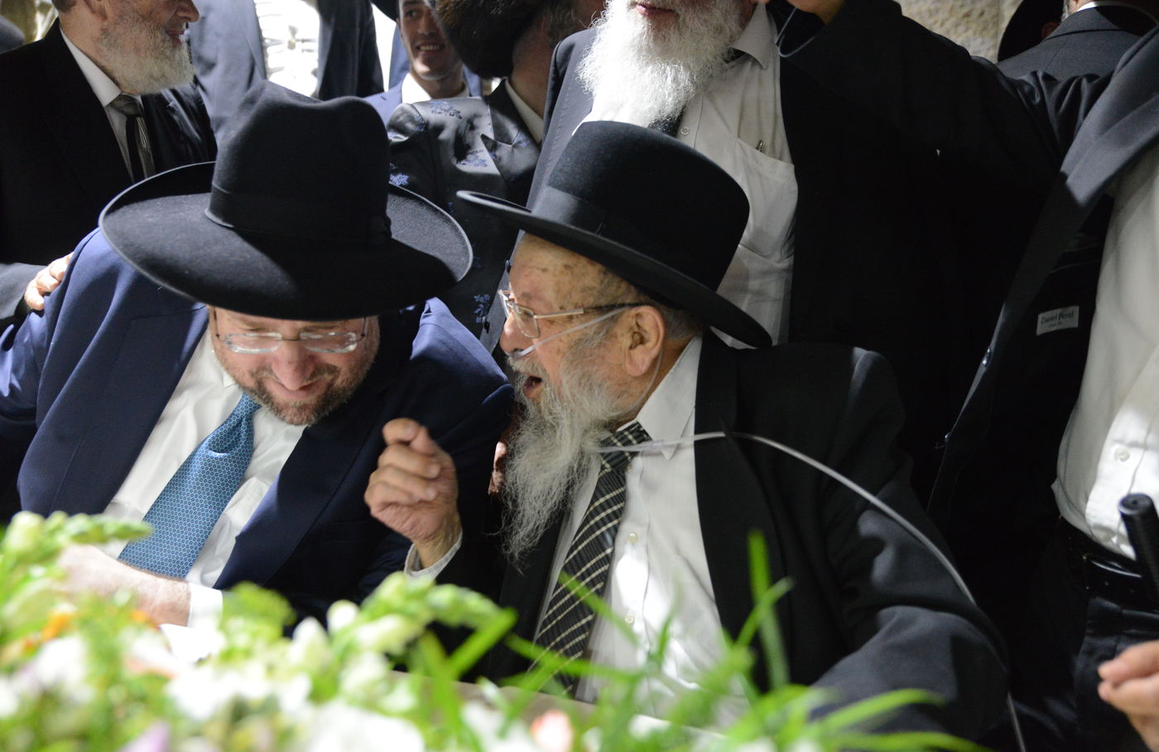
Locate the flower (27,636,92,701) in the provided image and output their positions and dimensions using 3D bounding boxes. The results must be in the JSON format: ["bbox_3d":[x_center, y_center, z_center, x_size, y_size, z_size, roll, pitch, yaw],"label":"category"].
[{"bbox_3d":[-0.290,0.163,0.610,0.037,0.034,0.034,-1,5,-11],"label":"flower"}]

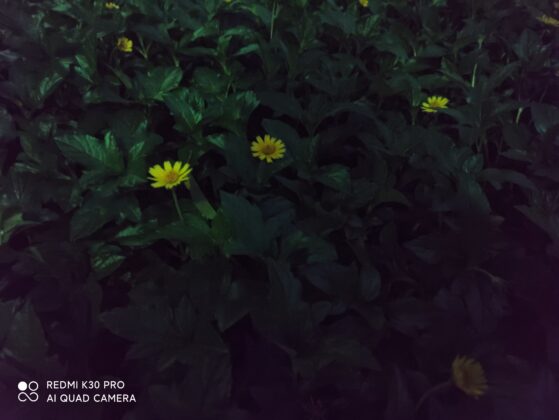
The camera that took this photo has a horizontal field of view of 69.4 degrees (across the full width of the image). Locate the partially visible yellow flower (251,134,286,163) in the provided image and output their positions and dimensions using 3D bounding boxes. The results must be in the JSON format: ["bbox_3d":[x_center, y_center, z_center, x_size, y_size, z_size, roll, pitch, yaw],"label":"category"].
[{"bbox_3d":[-0.011,-0.059,0.390,0.035,0.011,0.035,-5,59,-6],"label":"partially visible yellow flower"}]

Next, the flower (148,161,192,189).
[{"bbox_3d":[-0.090,-0.029,0.335,0.036,0.013,0.036,6,45,0],"label":"flower"}]

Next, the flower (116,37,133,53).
[{"bbox_3d":[-0.299,-0.319,0.780,0.014,0.034,0.034,-16,20,41],"label":"flower"}]

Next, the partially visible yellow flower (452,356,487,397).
[{"bbox_3d":[0.141,0.124,0.300,0.032,0.014,0.032,34,43,8],"label":"partially visible yellow flower"}]

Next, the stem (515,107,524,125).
[{"bbox_3d":[0.301,-0.117,0.507,0.003,0.025,0.003,14,37,27],"label":"stem"}]

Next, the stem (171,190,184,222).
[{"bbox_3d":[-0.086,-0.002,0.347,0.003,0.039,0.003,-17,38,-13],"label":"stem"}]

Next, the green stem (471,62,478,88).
[{"bbox_3d":[0.305,-0.207,0.631,0.003,0.042,0.003,9,36,23],"label":"green stem"}]

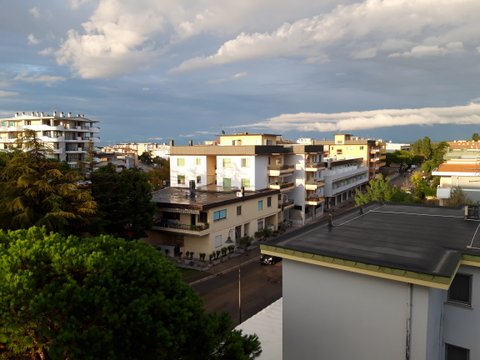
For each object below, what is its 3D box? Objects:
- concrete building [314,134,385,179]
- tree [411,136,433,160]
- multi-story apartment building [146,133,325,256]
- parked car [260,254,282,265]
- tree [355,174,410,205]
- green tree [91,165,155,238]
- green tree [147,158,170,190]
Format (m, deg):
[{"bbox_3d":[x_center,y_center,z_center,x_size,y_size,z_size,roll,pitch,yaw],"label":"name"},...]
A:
[{"bbox_3d":[39.100,-7.129,132.933,22.000,17.300,29.000,3,7,32],"label":"concrete building"},{"bbox_3d":[90.624,-12.019,179.679,10.500,18.000,10.500,3,7,32],"label":"tree"},{"bbox_3d":[-0.388,0.135,63.284,18.800,16.300,38.000,3,7,32],"label":"multi-story apartment building"},{"bbox_3d":[4.263,9.351,45.096,1.750,1.470,4.200,3,7,32],"label":"parked car"},{"bbox_3d":[19.695,4.425,50.665,7.500,10.200,7.500,3,7,32],"label":"tree"},{"bbox_3d":[-14.075,4.056,43.596,7.800,12.300,7.800,3,7,32],"label":"green tree"},{"bbox_3d":[-18.311,0.835,82.467,7.000,11.200,7.000,3,7,32],"label":"green tree"}]

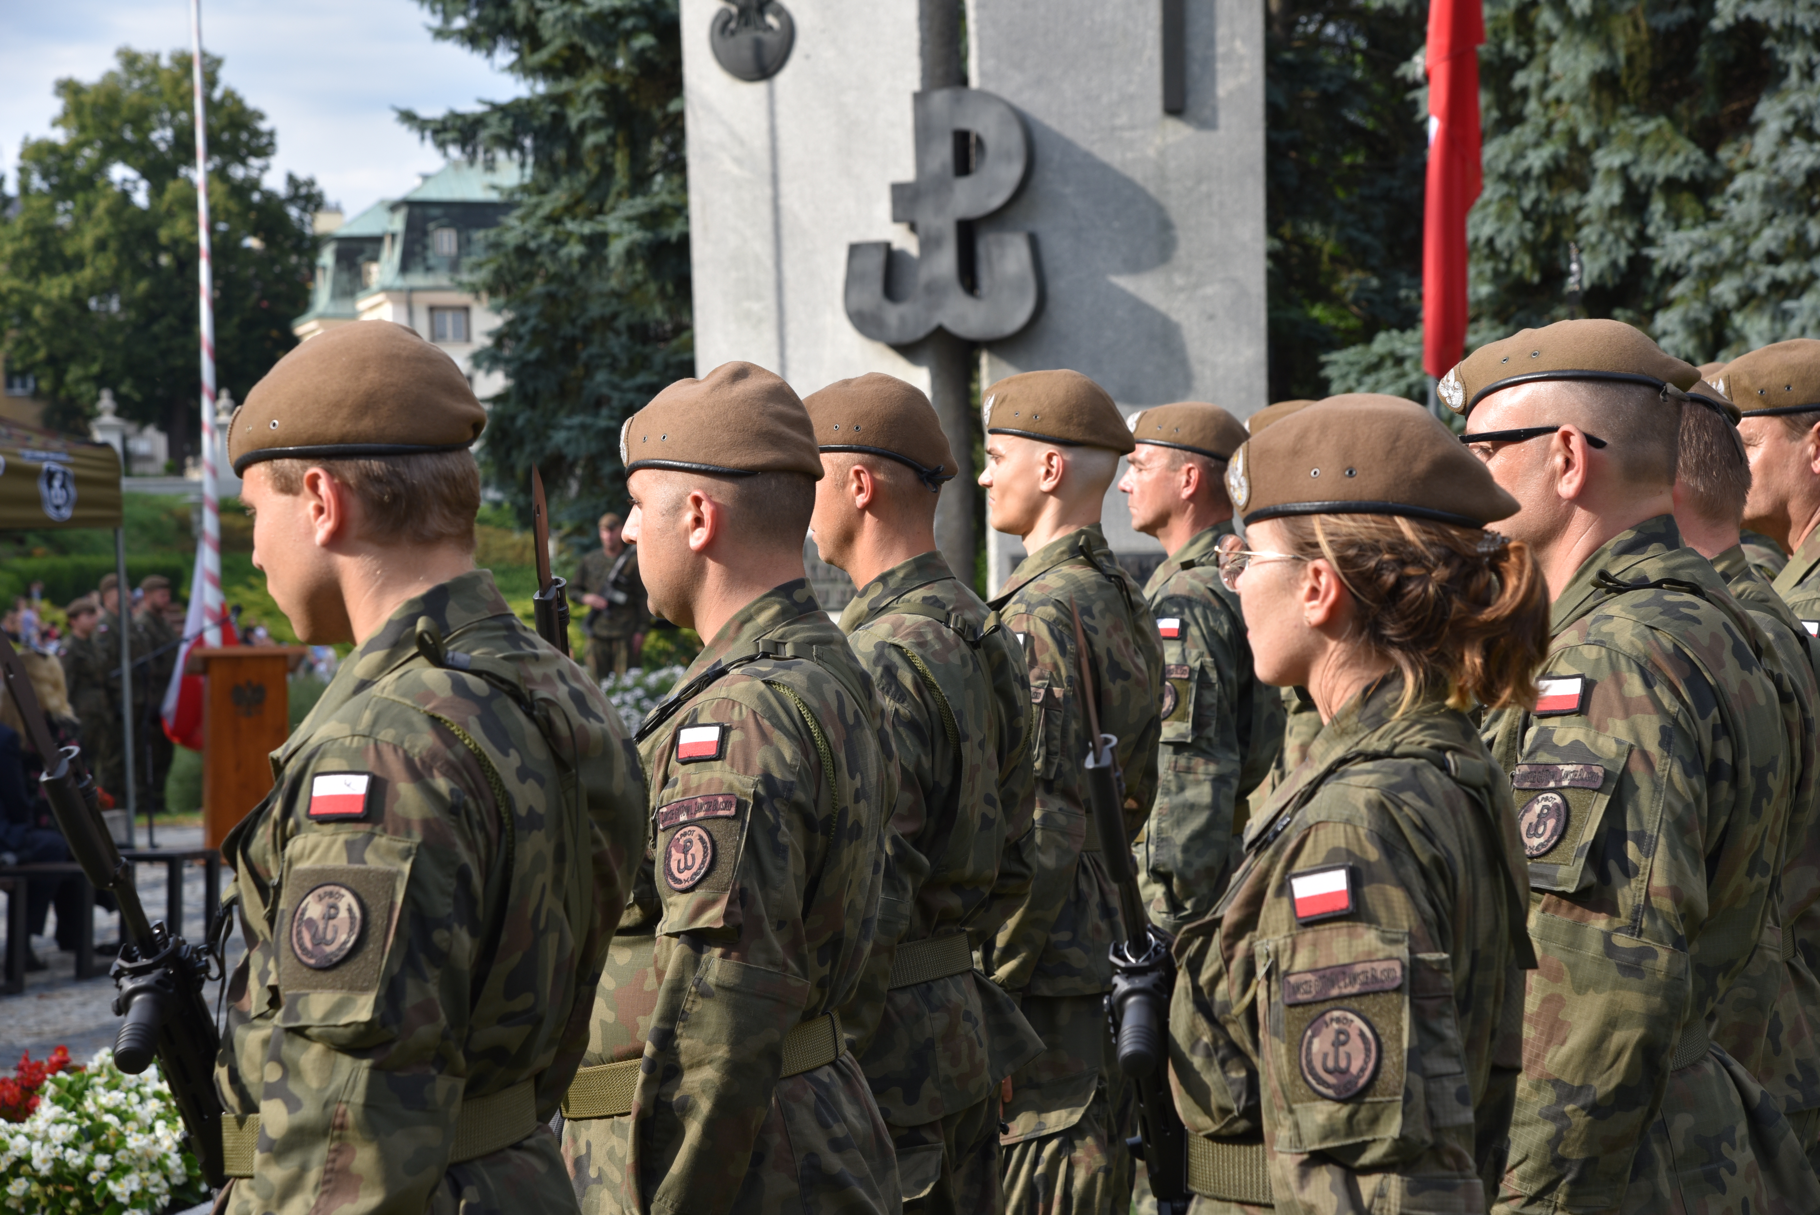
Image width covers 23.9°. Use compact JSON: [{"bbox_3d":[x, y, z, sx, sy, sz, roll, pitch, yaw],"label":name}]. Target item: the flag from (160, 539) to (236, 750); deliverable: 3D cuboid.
[{"bbox_3d":[-4.724,0.284,29.019,0.680,1.500,0.400,-1,1,-9],"label":"flag"}]

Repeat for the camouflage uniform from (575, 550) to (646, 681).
[{"bbox_3d":[-2.169,0.310,31.319,0.600,1.500,0.380,-1,1,5],"label":"camouflage uniform"}]

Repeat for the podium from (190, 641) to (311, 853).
[{"bbox_3d":[-3.696,0.823,24.015,0.660,1.210,0.500,-1,1,-14],"label":"podium"}]

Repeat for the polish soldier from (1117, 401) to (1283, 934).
[{"bbox_3d":[0.589,0.515,8.373,0.350,1.830,0.540,0,1,15],"label":"polish soldier"}]

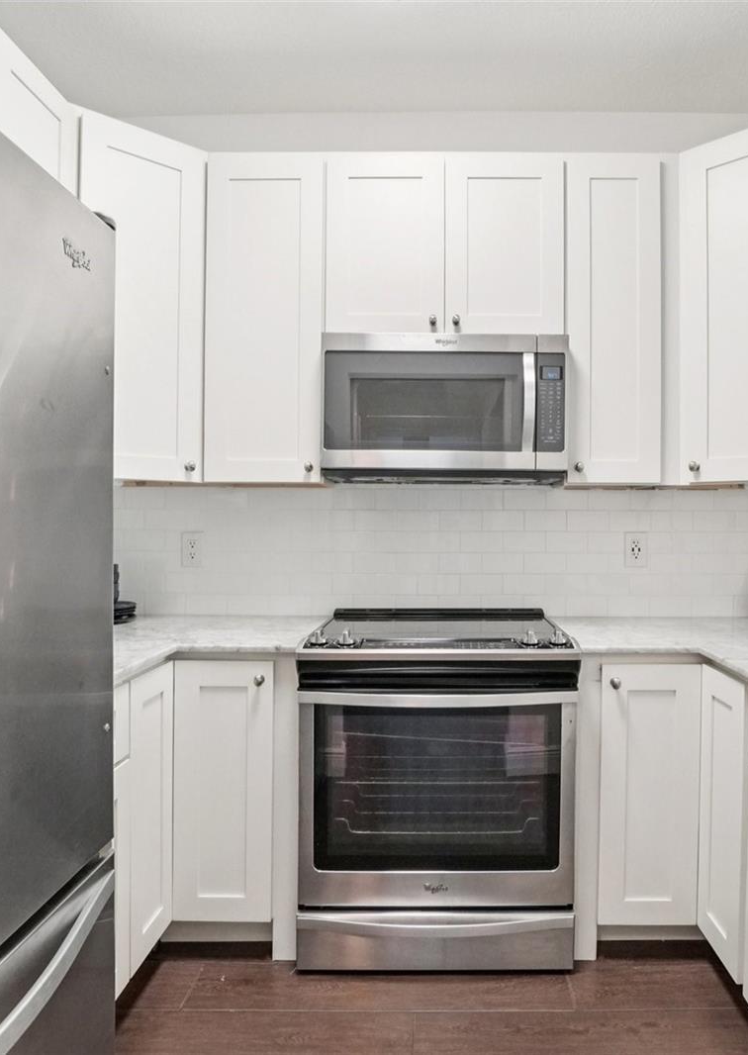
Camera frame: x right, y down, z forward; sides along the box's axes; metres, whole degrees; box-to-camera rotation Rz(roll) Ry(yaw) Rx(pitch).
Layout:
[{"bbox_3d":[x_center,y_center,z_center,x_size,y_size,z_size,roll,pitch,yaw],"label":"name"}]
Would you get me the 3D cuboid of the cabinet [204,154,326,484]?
[{"bbox_3d":[-0.345,-0.672,2.285,0.384,1.060,0.325,0,0,3],"label":"cabinet"}]

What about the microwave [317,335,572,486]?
[{"bbox_3d":[0.228,-0.378,2.235,0.763,0.435,0.425,0,0,3],"label":"microwave"}]

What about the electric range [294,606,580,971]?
[{"bbox_3d":[0.193,0.753,2.110,0.760,0.925,0.685,0,0,3],"label":"electric range"}]

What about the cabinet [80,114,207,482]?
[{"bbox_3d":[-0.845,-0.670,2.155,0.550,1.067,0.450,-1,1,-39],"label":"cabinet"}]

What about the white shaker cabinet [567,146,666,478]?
[{"bbox_3d":[0.780,-0.672,2.285,0.310,1.060,0.325,0,0,3],"label":"white shaker cabinet"}]

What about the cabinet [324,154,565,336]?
[{"bbox_3d":[0.238,-0.900,2.280,0.765,0.605,0.325,0,0,3],"label":"cabinet"}]

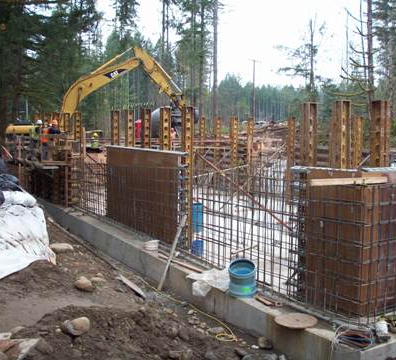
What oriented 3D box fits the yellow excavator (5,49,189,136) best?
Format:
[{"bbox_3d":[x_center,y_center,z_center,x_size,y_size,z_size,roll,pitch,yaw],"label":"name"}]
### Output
[{"bbox_3d":[-5.640,-4.277,29.479,10.260,6.650,3.150,-1,7,-12],"label":"yellow excavator"}]

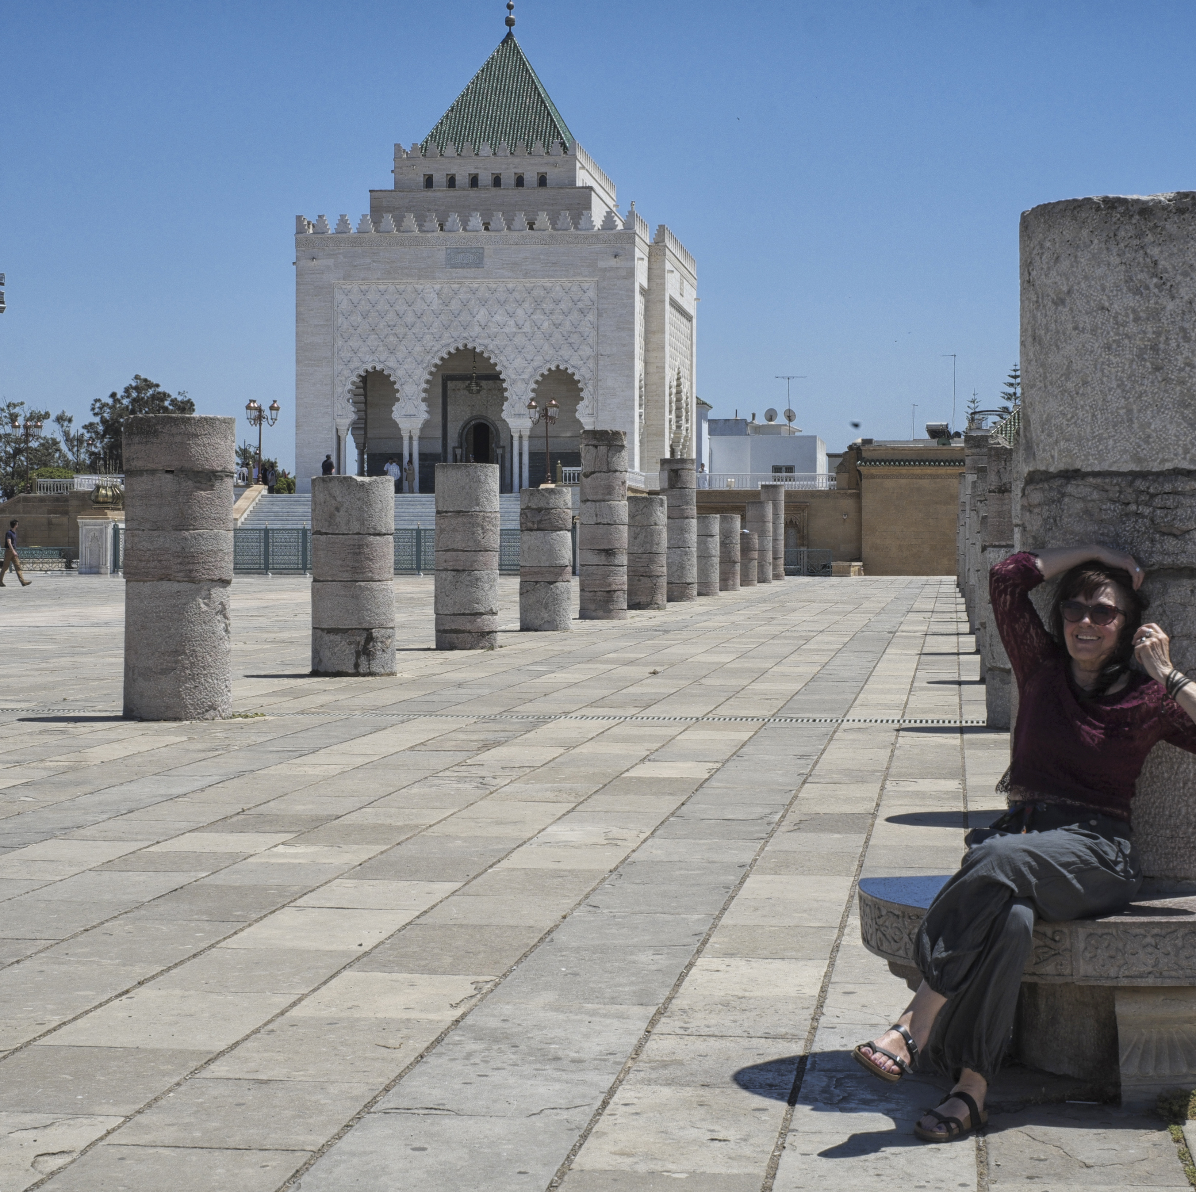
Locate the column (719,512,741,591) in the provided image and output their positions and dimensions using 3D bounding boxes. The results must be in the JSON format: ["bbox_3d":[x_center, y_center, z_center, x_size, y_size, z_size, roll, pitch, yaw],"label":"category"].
[{"bbox_3d":[3.174,-1.061,64.862,0.722,1.866,0.722,0,1,3],"label":"column"}]

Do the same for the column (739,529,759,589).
[{"bbox_3d":[3.998,-1.000,71.768,0.753,1.502,0.753,0,1,8],"label":"column"}]

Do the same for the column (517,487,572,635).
[{"bbox_3d":[-0.735,-0.524,37.011,0.727,2.021,0.727,0,1,8],"label":"column"}]

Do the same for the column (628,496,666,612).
[{"bbox_3d":[0.869,-0.773,47.758,0.761,2.040,0.761,0,1,1],"label":"column"}]

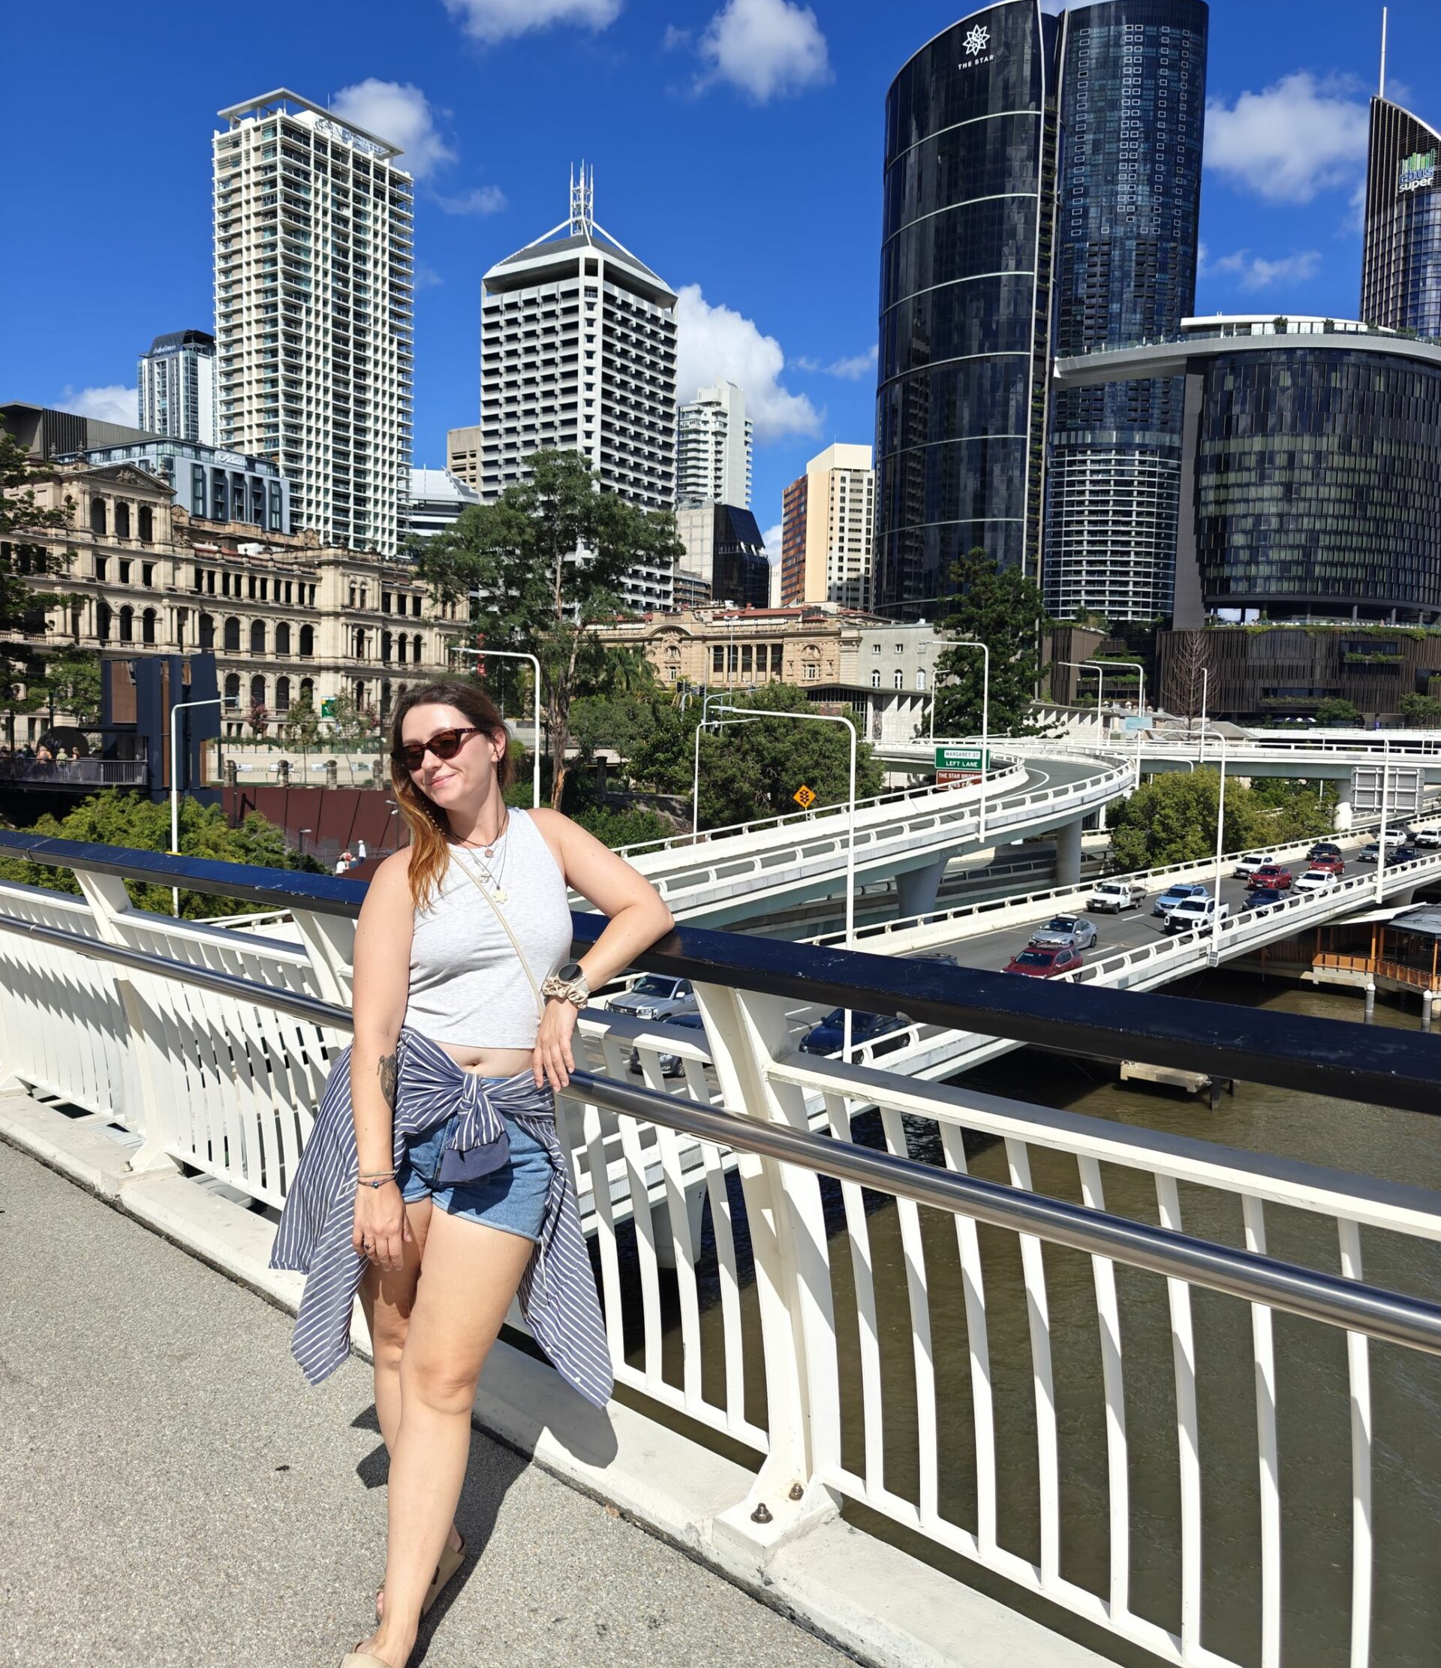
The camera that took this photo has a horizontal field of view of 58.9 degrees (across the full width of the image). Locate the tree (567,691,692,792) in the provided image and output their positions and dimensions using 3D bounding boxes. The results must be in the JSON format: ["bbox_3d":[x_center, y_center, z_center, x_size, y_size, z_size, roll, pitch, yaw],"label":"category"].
[{"bbox_3d":[-7.407,-7.219,105.771,10.442,9.023,10.000,1,3,-4],"label":"tree"}]

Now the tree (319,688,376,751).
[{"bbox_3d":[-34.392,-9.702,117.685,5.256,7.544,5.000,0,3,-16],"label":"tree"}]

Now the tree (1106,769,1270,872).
[{"bbox_3d":[39.567,-0.766,108.078,13.965,9.505,12.500,3,3,20],"label":"tree"}]

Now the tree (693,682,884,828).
[{"bbox_3d":[5.114,-5.661,96.828,14.451,11.724,13.000,2,3,3],"label":"tree"}]

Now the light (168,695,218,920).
[{"bbox_3d":[-20.378,-0.311,50.124,3.600,9.950,0.350,4,4,33],"label":"light"}]

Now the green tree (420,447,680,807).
[{"bbox_3d":[-12.791,-14.700,95.335,19.382,27.890,17.000,1,3,-8],"label":"green tree"}]

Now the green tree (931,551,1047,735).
[{"bbox_3d":[28.938,-17.786,137.171,12.398,25.265,12.500,2,3,12],"label":"green tree"}]

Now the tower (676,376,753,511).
[{"bbox_3d":[-0.876,-88.320,448.704,20.000,135.199,27.000,-2,4,-42],"label":"tower"}]

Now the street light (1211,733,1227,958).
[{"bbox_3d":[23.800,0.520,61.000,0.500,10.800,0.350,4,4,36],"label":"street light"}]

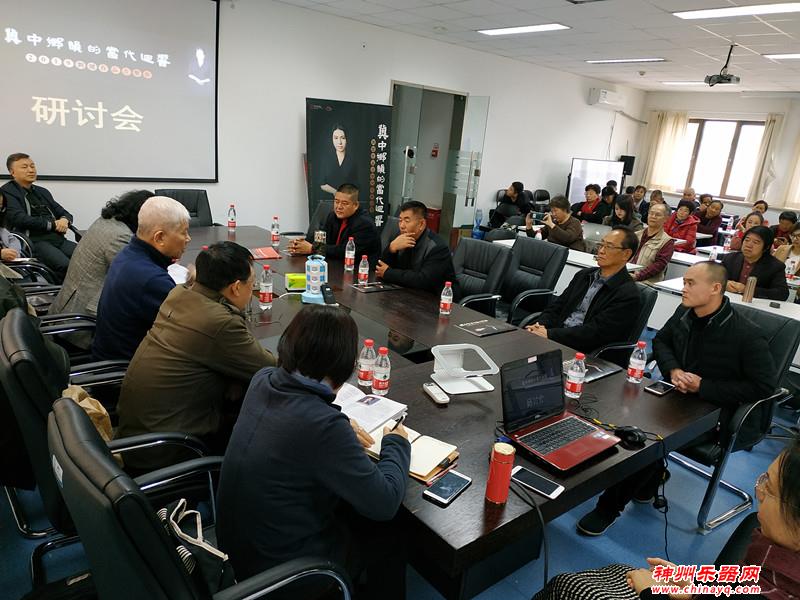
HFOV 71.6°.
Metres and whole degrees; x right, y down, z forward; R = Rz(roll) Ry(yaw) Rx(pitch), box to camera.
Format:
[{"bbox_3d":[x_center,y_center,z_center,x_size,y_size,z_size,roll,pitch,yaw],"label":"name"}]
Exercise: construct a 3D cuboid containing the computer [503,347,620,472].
[{"bbox_3d":[0.561,0.371,1.918,0.334,0.257,0.306,-8,20,-36],"label":"computer"}]

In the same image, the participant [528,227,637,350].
[{"bbox_3d":[0.965,0.245,3.259,0.950,1.330,0.560,-7,20,-36],"label":"participant"}]

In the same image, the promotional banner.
[{"bbox_3d":[-0.602,-1.137,6.242,0.910,2.040,0.260,0,17,-15],"label":"promotional banner"}]

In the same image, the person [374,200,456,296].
[{"bbox_3d":[0.071,-0.066,3.961,0.820,1.280,0.560,-8,21,-38],"label":"person"}]

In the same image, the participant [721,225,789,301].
[{"bbox_3d":[2.743,0.029,4.547,0.800,1.260,0.560,-8,21,-38],"label":"participant"}]

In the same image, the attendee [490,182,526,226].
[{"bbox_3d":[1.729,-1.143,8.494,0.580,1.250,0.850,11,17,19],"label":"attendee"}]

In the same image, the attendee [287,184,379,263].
[{"bbox_3d":[-0.609,-0.402,5.091,0.950,1.290,0.620,-11,22,-44],"label":"attendee"}]

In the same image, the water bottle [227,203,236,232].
[{"bbox_3d":[-1.596,-0.770,5.251,0.066,0.233,0.066,-9,21,-40],"label":"water bottle"}]

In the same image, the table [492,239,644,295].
[{"bbox_3d":[1.602,-0.104,5.646,0.510,0.750,1.430,-9,21,-40],"label":"table"}]

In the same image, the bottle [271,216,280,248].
[{"bbox_3d":[-0.993,-0.544,4.438,0.067,0.235,0.067,-8,21,-38],"label":"bottle"}]

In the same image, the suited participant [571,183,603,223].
[{"bbox_3d":[2.680,-1.063,8.260,0.750,1.280,0.520,-8,21,-38],"label":"suited participant"}]

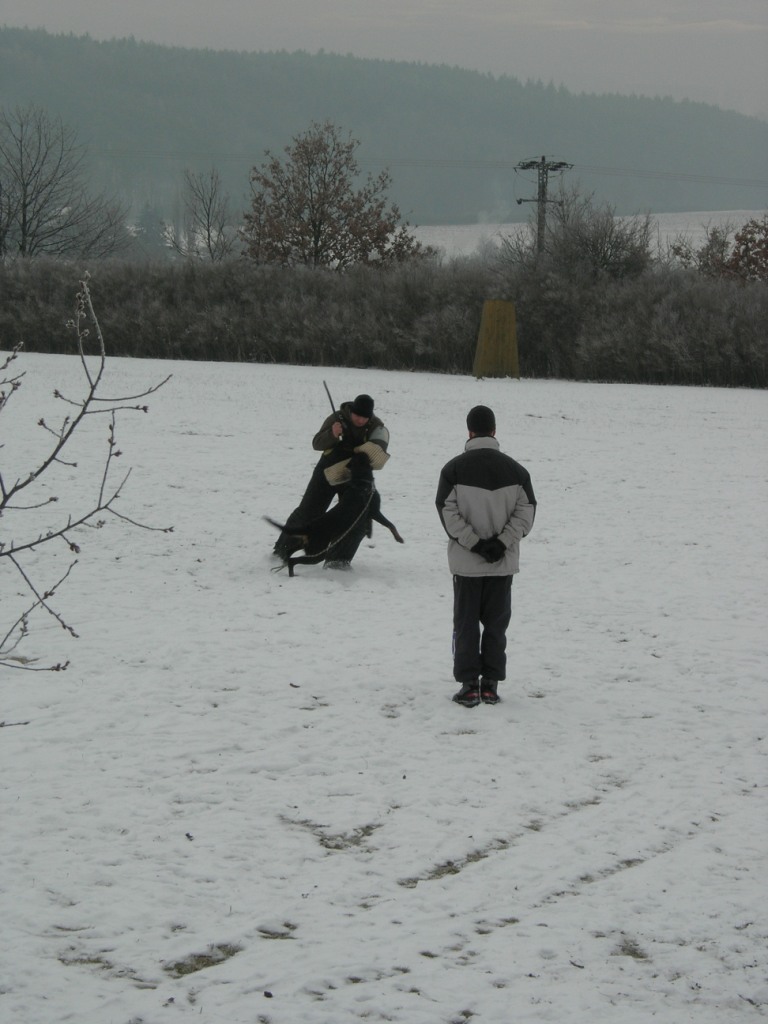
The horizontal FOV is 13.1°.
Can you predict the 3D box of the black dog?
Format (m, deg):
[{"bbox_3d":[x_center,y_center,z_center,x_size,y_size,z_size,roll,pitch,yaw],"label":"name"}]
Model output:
[{"bbox_3d":[-0.388,0.020,26.200,1.030,0.930,0.500,-3,6,-40],"label":"black dog"}]

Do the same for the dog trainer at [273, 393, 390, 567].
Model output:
[{"bbox_3d":[-0.416,-0.250,26.500,0.900,1.370,0.750,0,5,-6],"label":"dog trainer"}]

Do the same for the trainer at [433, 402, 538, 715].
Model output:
[{"bbox_3d":[0.610,0.260,20.000,0.580,1.780,0.420,0,5,-6],"label":"trainer"}]

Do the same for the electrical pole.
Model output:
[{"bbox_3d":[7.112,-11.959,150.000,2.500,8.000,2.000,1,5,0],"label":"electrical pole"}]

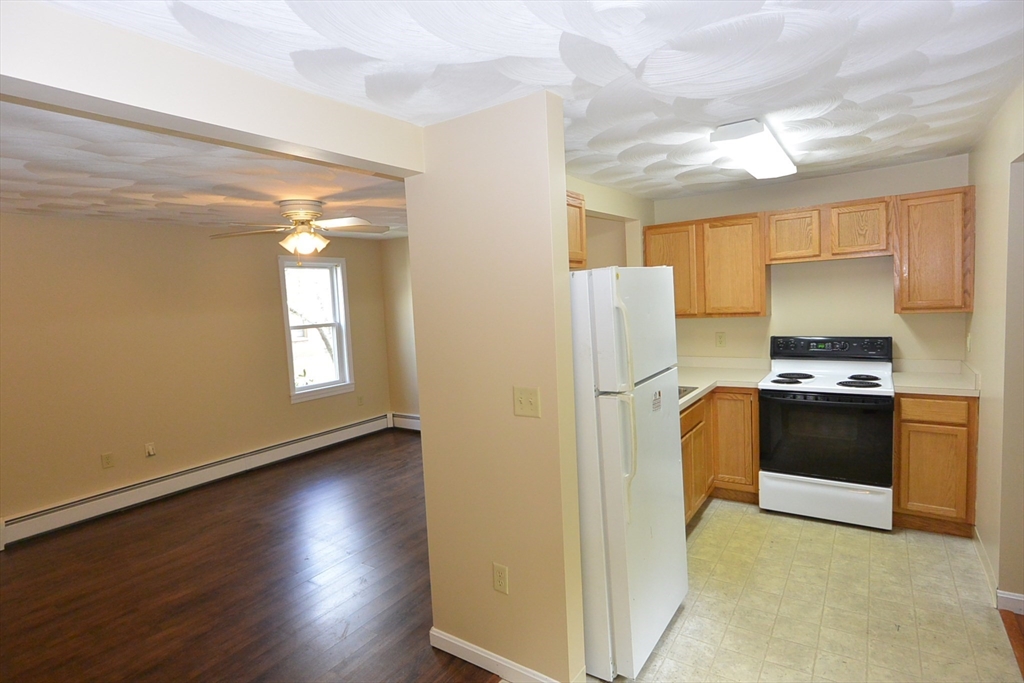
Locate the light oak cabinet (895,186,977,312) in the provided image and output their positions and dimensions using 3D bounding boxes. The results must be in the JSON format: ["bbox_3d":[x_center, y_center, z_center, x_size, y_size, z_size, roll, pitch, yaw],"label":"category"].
[{"bbox_3d":[2.731,-0.570,3.338,0.390,0.763,0.320,1,6,35],"label":"light oak cabinet"}]

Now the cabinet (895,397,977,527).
[{"bbox_3d":[2.703,0.701,3.314,0.390,0.824,0.625,1,6,35],"label":"cabinet"}]

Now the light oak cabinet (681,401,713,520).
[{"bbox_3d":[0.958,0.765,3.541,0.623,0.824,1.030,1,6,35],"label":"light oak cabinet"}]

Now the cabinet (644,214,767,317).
[{"bbox_3d":[1.576,-0.580,4.146,0.914,0.763,0.320,1,6,35],"label":"cabinet"}]

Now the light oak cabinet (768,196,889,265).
[{"bbox_3d":[2.251,-0.765,3.652,0.755,0.379,0.320,1,6,35],"label":"light oak cabinet"}]

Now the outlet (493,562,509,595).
[{"bbox_3d":[-0.046,0.955,2.061,0.073,0.116,0.013,1,6,35],"label":"outlet"}]

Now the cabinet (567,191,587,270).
[{"bbox_3d":[0.055,-0.554,2.498,0.320,0.390,0.760,1,6,35],"label":"cabinet"}]

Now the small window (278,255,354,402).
[{"bbox_3d":[-2.179,-0.151,5.756,0.110,1.562,0.825,1,6,35],"label":"small window"}]

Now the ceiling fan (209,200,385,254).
[{"bbox_3d":[-1.567,-0.859,3.883,1.300,0.410,1.250,-4,5,-21],"label":"ceiling fan"}]

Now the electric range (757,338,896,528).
[{"bbox_3d":[2.204,0.584,3.601,0.755,1.186,0.665,1,6,35],"label":"electric range"}]

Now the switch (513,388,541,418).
[{"bbox_3d":[0.055,0.228,1.907,0.118,0.117,0.015,1,6,35],"label":"switch"}]

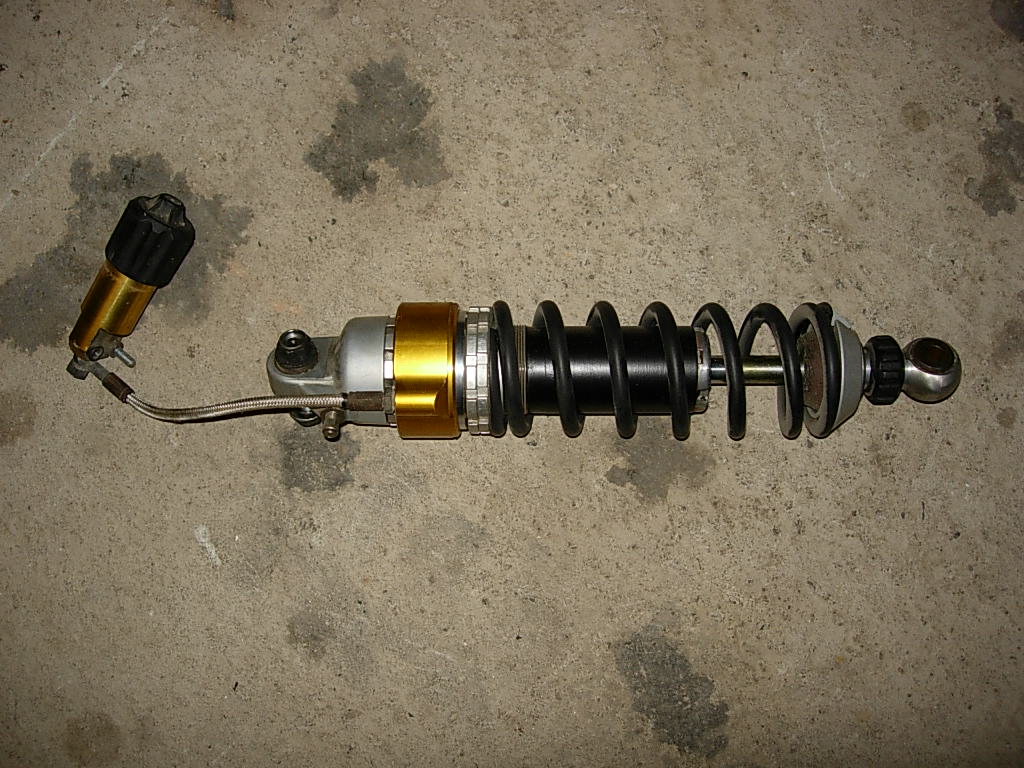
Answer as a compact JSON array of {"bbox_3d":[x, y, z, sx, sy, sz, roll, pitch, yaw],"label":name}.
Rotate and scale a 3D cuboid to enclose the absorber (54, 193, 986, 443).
[{"bbox_3d":[-0.003,-0.037,0.628,0.506,0.078,0.138,0,87,0],"label":"absorber"}]

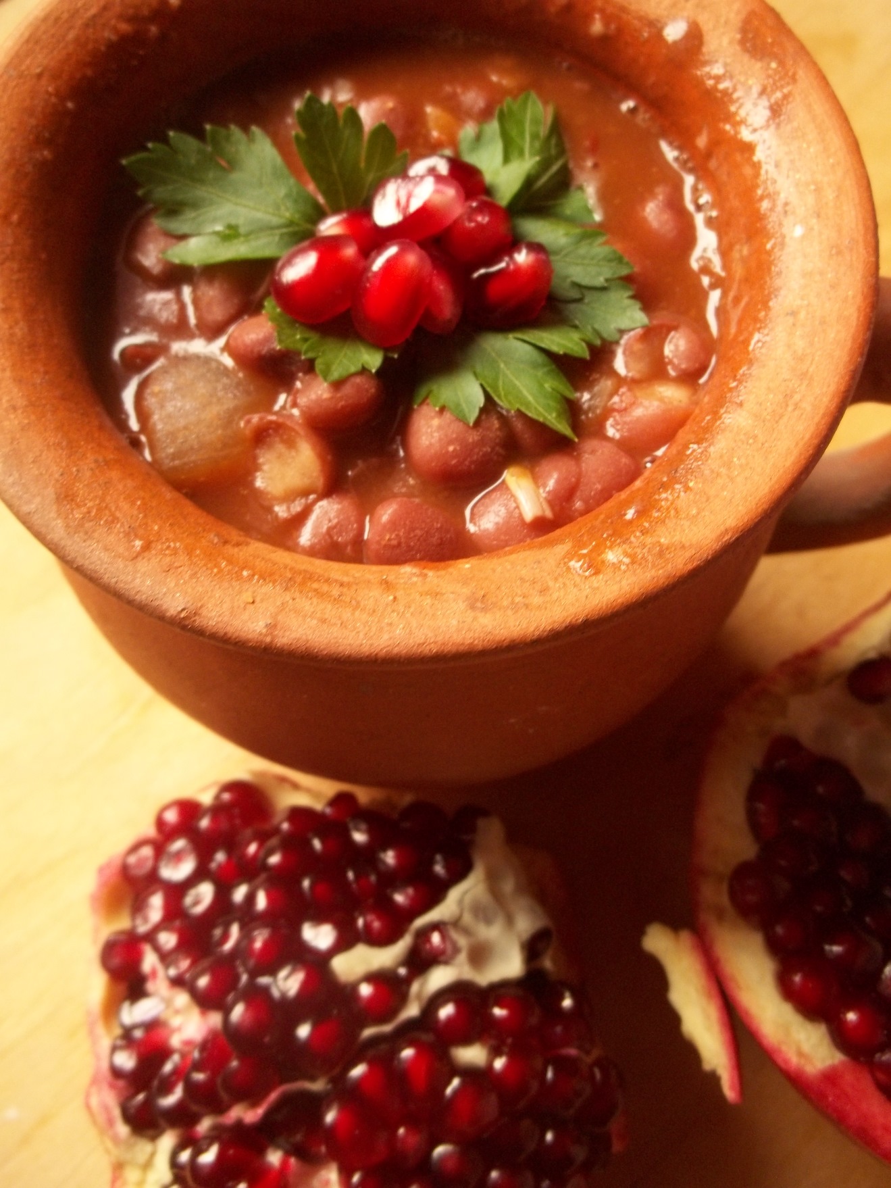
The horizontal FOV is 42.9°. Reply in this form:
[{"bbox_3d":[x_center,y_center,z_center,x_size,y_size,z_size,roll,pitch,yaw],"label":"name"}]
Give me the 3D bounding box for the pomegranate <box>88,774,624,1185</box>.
[{"bbox_3d":[-0.014,0.067,0.175,0.083,0.055,0.080,0,65,0],"label":"pomegranate"}]

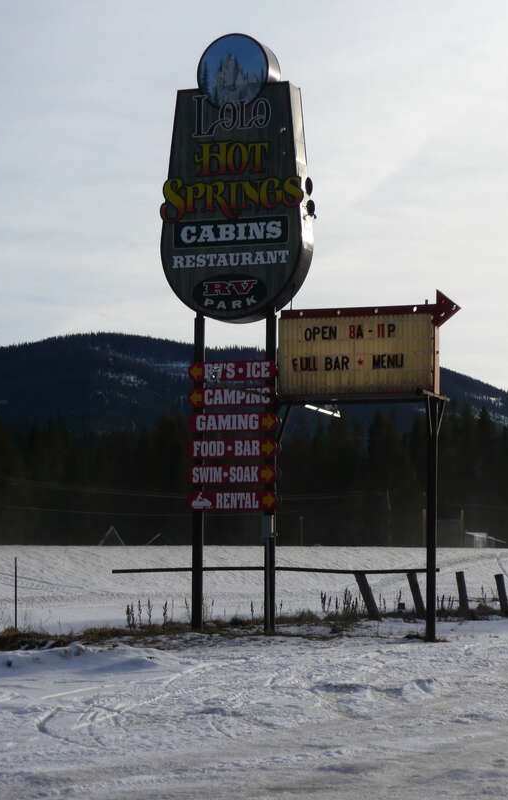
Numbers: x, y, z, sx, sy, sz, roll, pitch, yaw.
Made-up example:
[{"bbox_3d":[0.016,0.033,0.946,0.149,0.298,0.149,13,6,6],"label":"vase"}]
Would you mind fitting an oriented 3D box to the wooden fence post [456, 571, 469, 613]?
[{"bbox_3d":[4.212,3.891,41.528,0.145,0.840,0.145,-6,-4,0],"label":"wooden fence post"}]

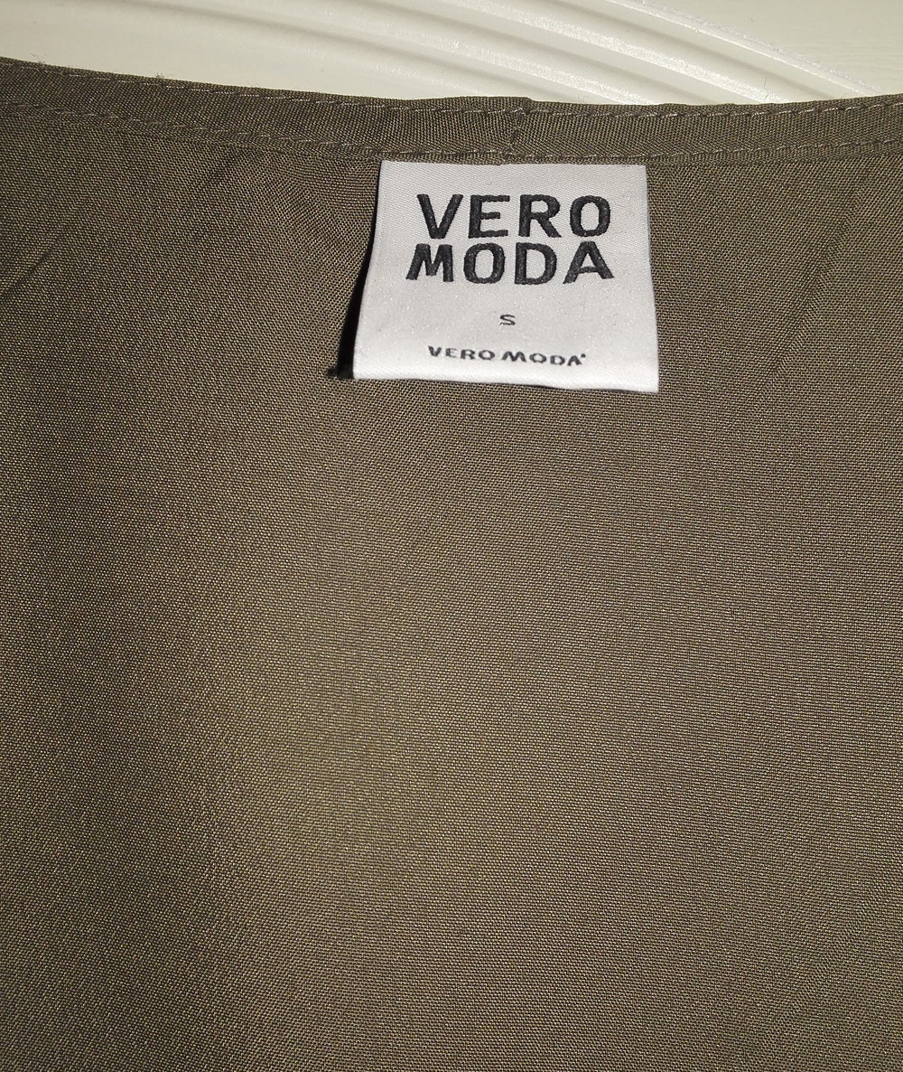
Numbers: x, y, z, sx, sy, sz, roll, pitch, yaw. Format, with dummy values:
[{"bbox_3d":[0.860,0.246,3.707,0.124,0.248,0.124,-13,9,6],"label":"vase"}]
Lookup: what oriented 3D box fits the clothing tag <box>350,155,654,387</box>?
[{"bbox_3d":[0.009,-0.040,0.177,0.042,0.043,0.004,2,-30,2],"label":"clothing tag"}]

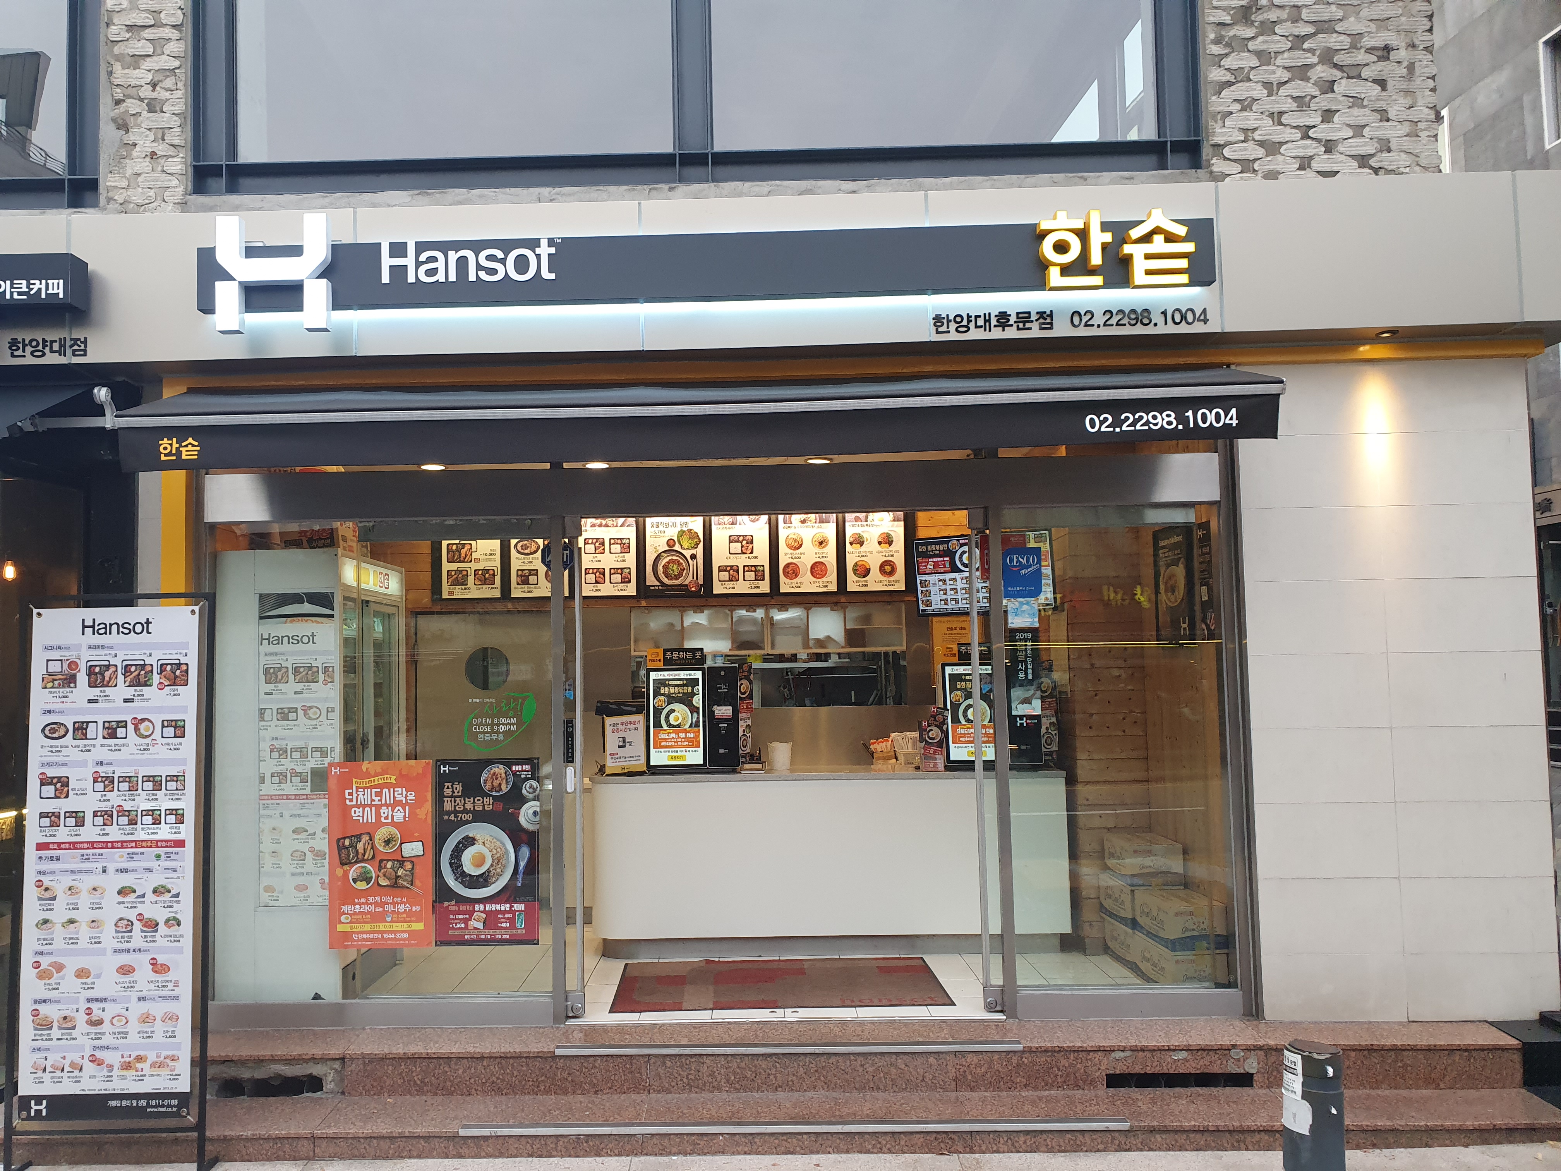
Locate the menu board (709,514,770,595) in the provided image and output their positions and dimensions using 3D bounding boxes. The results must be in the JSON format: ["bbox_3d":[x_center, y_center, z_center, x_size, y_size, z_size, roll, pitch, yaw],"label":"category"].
[{"bbox_3d":[-0.235,-0.195,7.061,0.350,0.510,0.030,-1,-3,1],"label":"menu board"}]

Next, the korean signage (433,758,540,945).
[{"bbox_3d":[-1.217,1.105,4.864,0.432,0.765,0.015,-1,-4,1],"label":"korean signage"}]

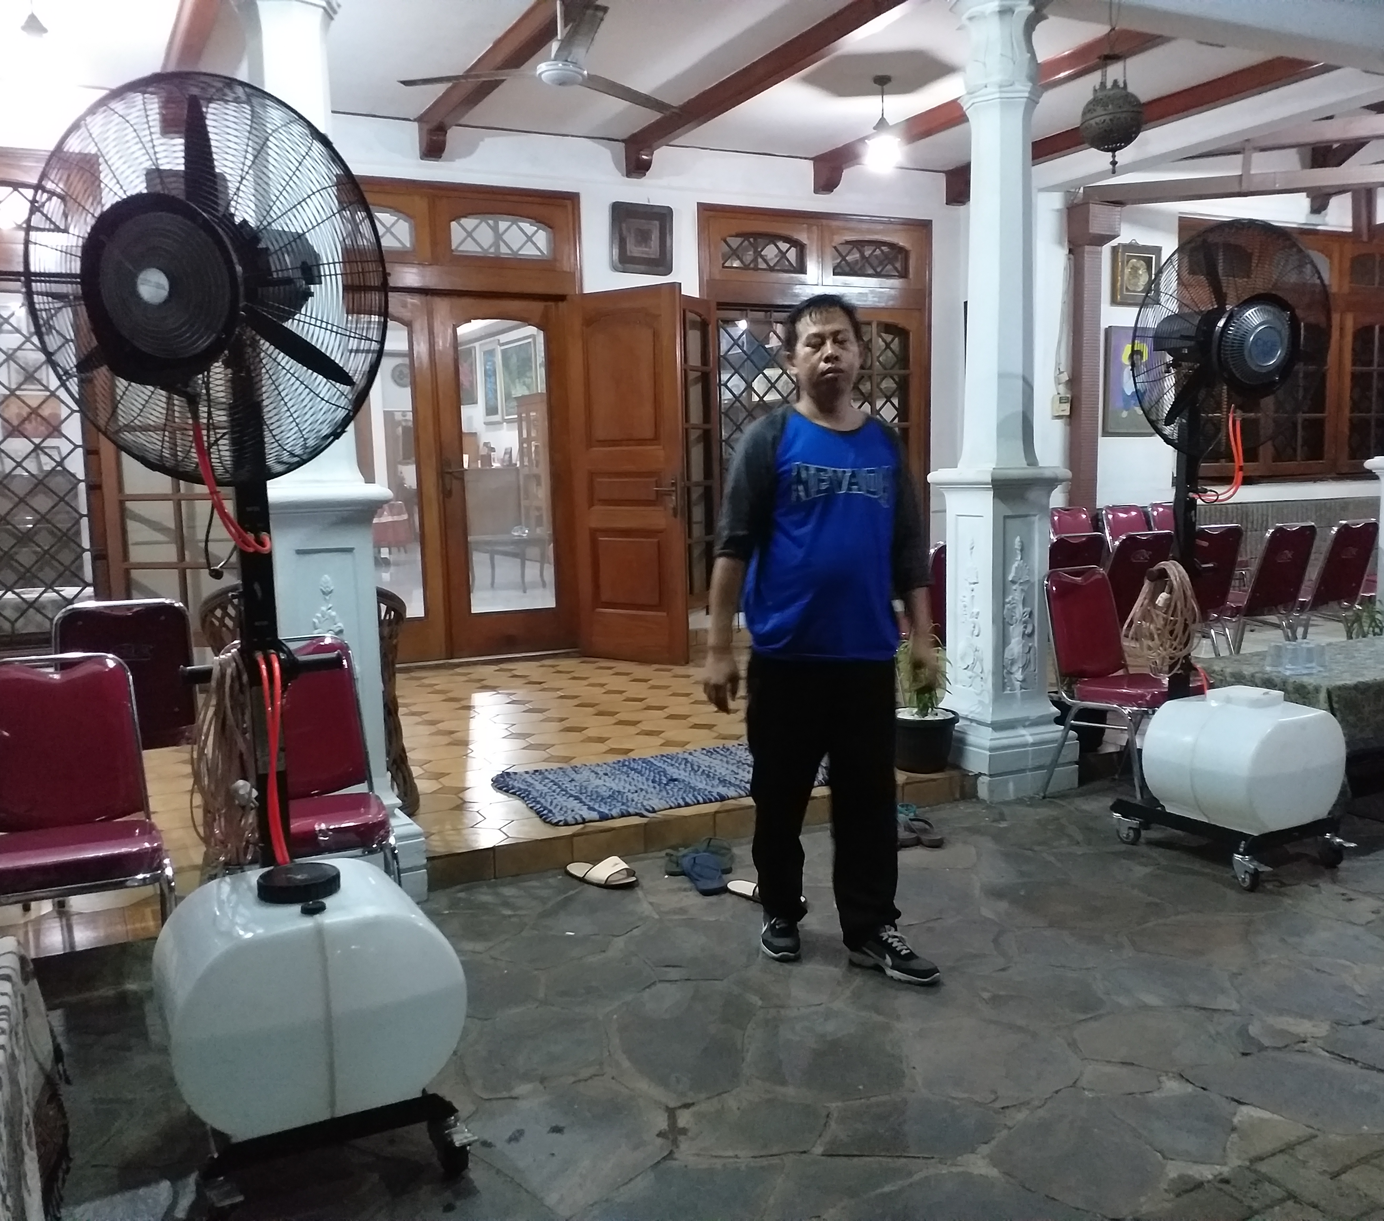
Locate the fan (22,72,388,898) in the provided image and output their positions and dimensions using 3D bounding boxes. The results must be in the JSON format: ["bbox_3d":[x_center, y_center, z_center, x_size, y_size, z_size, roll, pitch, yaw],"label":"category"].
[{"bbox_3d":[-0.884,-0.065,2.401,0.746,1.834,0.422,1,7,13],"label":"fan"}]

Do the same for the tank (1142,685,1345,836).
[{"bbox_3d":[1.766,0.442,3.923,0.445,0.403,0.403,-5,8,-27],"label":"tank"}]

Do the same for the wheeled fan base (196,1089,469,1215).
[{"bbox_3d":[-0.729,0.974,2.410,0.449,0.156,0.528,-5,8,-23],"label":"wheeled fan base"}]

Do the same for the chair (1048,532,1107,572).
[{"bbox_3d":[1.877,0.014,6.551,0.450,0.857,0.490,-6,8,-32],"label":"chair"}]

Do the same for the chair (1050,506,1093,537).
[{"bbox_3d":[2.284,-0.142,6.853,0.445,0.860,0.530,-5,8,-26],"label":"chair"}]

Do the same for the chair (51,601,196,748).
[{"bbox_3d":[-1.770,0.377,3.909,0.450,0.857,0.490,-4,8,-21],"label":"chair"}]

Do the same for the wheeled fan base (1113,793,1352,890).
[{"bbox_3d":[1.728,0.713,3.938,0.436,0.169,0.568,-5,8,-28],"label":"wheeled fan base"}]

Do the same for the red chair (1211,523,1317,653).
[{"bbox_3d":[2.862,-0.031,6.144,0.442,0.821,0.482,-4,8,-21],"label":"red chair"}]

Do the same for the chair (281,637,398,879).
[{"bbox_3d":[-1.005,0.528,3.028,0.445,0.860,0.530,-5,8,-26],"label":"chair"}]

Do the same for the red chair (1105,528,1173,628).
[{"bbox_3d":[2.015,0.032,5.776,0.442,0.821,0.482,-4,8,-21],"label":"red chair"}]

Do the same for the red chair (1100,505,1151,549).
[{"bbox_3d":[3.395,-0.346,9.133,0.450,0.857,0.490,-6,8,-30],"label":"red chair"}]

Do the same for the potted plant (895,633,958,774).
[{"bbox_3d":[0.897,0.343,4.696,0.264,0.515,0.264,-1,7,0],"label":"potted plant"}]

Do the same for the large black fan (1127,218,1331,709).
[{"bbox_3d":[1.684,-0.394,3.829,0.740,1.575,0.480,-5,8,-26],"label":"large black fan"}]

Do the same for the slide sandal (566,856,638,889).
[{"bbox_3d":[-0.287,0.810,3.878,0.288,0.074,0.099,4,9,33],"label":"slide sandal"}]

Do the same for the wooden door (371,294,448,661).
[{"bbox_3d":[-1.884,-0.751,7.146,0.845,2.165,0.045,-5,8,-25],"label":"wooden door"}]

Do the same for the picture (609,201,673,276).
[{"bbox_3d":[-0.301,-2.291,7.531,0.430,0.410,0.030,-5,8,-26],"label":"picture"}]

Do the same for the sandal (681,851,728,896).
[{"bbox_3d":[0.034,0.822,3.848,0.105,0.050,0.275,-3,11,-8],"label":"sandal"}]

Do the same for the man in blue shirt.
[{"bbox_3d":[0.323,0.062,3.140,0.590,1.700,0.400,-3,7,-11],"label":"man in blue shirt"}]

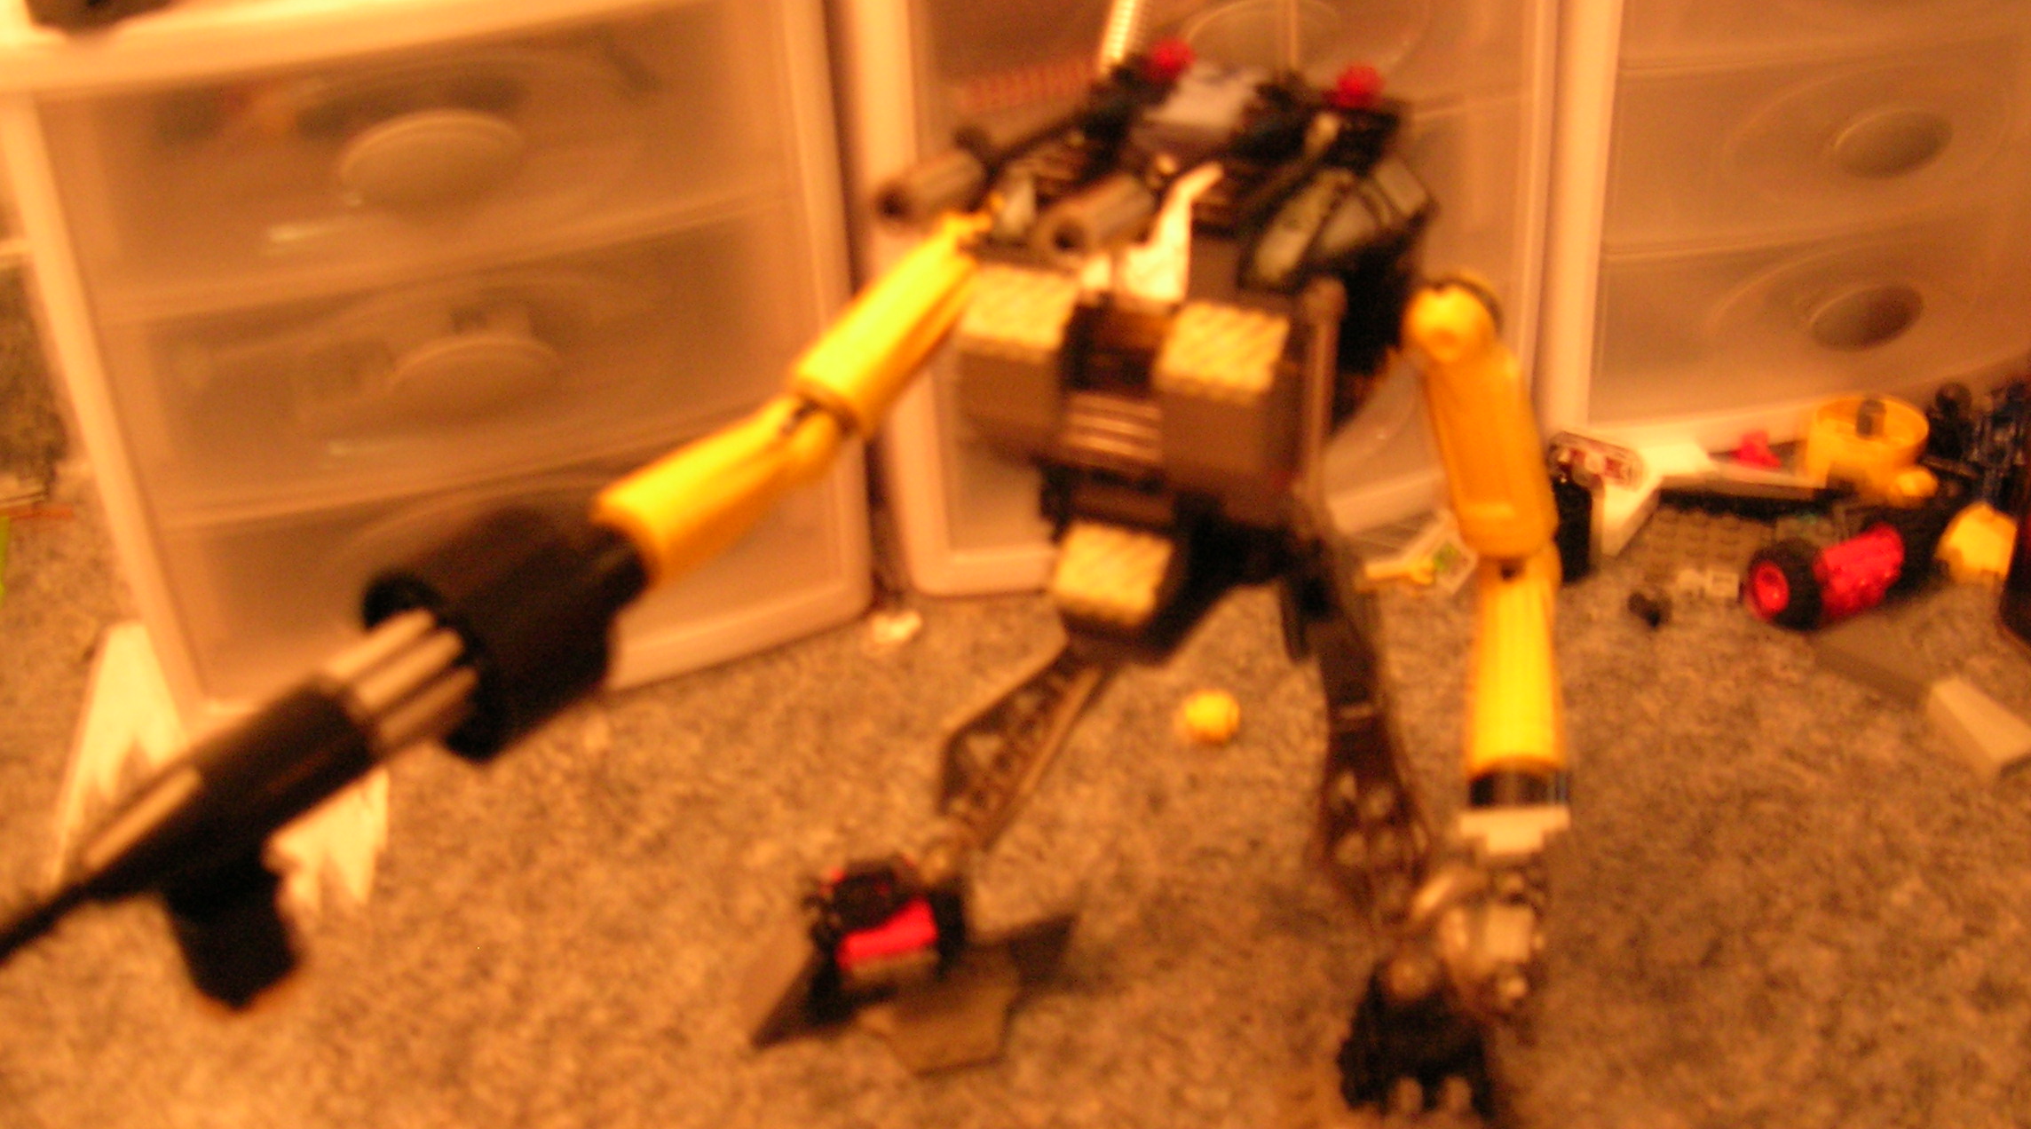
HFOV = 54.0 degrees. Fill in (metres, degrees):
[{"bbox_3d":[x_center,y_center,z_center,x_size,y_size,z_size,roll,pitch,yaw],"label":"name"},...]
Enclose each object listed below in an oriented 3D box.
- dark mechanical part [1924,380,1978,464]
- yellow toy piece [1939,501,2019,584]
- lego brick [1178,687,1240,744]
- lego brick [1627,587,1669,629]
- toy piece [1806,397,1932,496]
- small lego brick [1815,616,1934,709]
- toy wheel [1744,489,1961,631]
[{"bbox_3d":[0.257,-0.039,0.547,0.013,0.021,0.013,-4,27,0],"label":"dark mechanical part"},{"bbox_3d":[0.242,-0.005,0.500,0.018,0.015,0.017,8,29,22],"label":"yellow toy piece"},{"bbox_3d":[0.044,0.034,0.453,0.013,0.011,0.011,-4,27,0],"label":"lego brick"},{"bbox_3d":[0.155,0.011,0.489,0.010,0.007,0.008,8,29,22],"label":"lego brick"},{"bbox_3d":[0.233,-0.032,0.546,0.031,0.017,0.031,-4,27,0],"label":"toy piece"},{"bbox_3d":[0.199,0.024,0.459,0.016,0.008,0.025,-26,35,-37],"label":"small lego brick"},{"bbox_3d":[0.204,0.000,0.486,0.050,0.023,0.023,-12,28,-17],"label":"toy wheel"}]

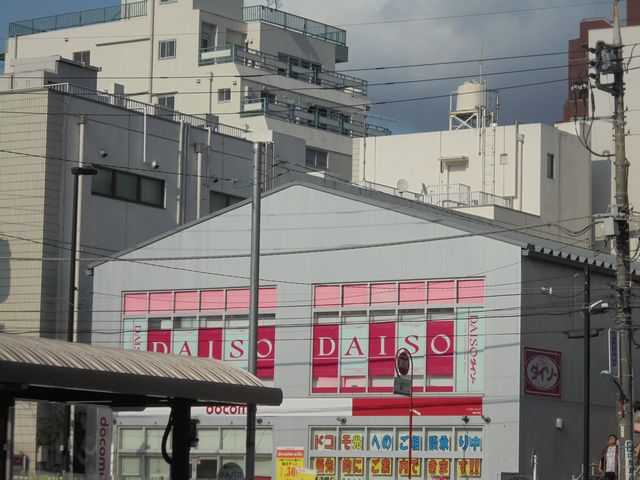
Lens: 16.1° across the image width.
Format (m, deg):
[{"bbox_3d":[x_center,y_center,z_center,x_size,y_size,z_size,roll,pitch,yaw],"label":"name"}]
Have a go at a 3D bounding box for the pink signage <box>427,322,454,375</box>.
[{"bbox_3d":[3.094,2.790,58.114,0.810,1.420,0.050,-3,-8,33],"label":"pink signage"}]

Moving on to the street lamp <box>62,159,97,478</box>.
[{"bbox_3d":[-5.668,2.252,53.033,0.630,8.000,0.320,0,-7,10],"label":"street lamp"}]

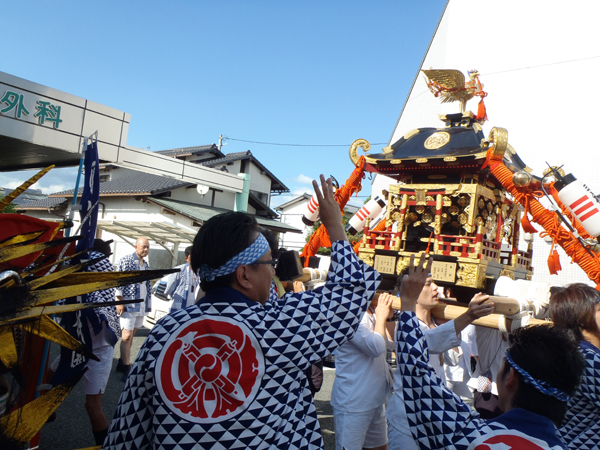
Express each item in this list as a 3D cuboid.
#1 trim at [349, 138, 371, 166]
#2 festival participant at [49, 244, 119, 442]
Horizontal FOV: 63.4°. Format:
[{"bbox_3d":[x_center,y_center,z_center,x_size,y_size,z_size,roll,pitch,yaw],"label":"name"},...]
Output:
[{"bbox_3d":[0.424,-0.509,3.458,0.160,0.205,0.055,7,-3,0],"label":"trim"},{"bbox_3d":[-1.696,0.939,3.750,0.650,1.650,0.550,6,-5,-11],"label":"festival participant"}]

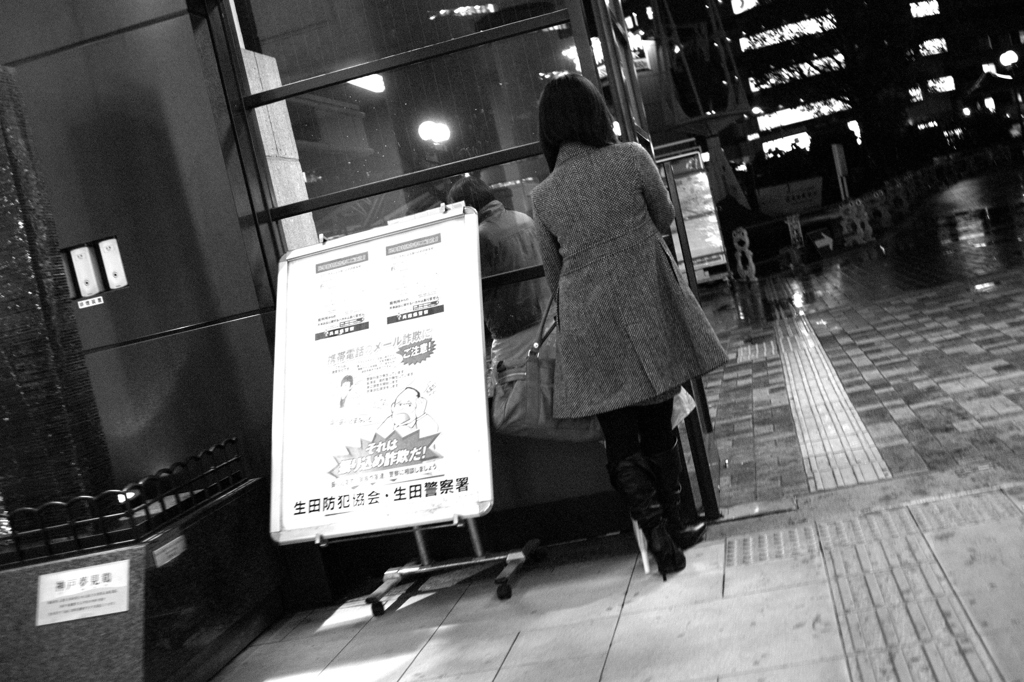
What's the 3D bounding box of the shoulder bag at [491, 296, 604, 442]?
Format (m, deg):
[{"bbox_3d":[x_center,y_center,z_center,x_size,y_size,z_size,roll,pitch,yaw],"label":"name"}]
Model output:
[{"bbox_3d":[0.106,0.108,3.880,0.393,0.493,0.160,-12,4,12],"label":"shoulder bag"}]

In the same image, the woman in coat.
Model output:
[{"bbox_3d":[0.371,-0.064,3.756,0.580,1.610,0.440,-12,4,12],"label":"woman in coat"}]

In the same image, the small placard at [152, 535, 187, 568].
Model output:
[{"bbox_3d":[-1.058,0.651,3.614,0.010,0.047,0.186,-12,4,12],"label":"small placard"}]

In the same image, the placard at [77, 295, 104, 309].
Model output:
[{"bbox_3d":[-1.571,-0.142,4.352,0.103,0.025,0.010,-12,4,12],"label":"placard"}]

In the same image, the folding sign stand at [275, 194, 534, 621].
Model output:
[{"bbox_3d":[-0.379,0.255,3.951,0.783,1.300,0.704,-12,4,19],"label":"folding sign stand"}]

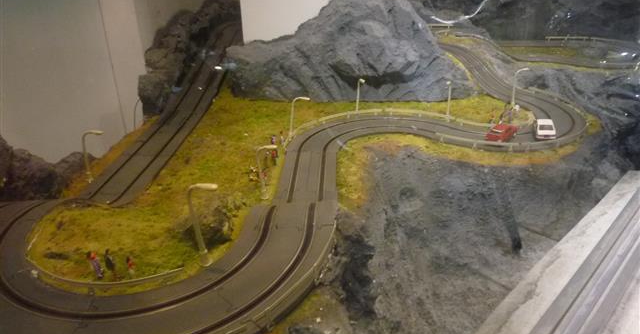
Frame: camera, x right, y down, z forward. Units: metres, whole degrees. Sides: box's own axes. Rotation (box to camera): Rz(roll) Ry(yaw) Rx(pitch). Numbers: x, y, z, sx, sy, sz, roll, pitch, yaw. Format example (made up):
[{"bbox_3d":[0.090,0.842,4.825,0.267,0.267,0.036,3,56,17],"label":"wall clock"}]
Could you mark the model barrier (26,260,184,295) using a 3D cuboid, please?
[{"bbox_3d":[-0.159,0.080,0.330,0.124,0.011,0.025,2,25,6],"label":"model barrier"}]

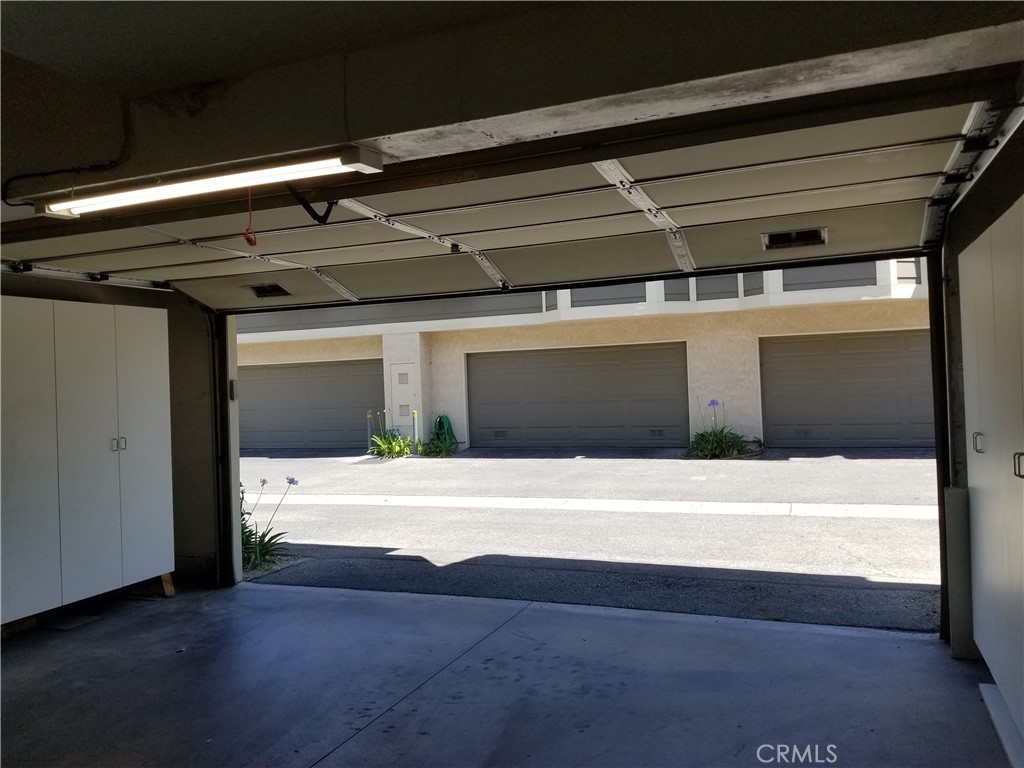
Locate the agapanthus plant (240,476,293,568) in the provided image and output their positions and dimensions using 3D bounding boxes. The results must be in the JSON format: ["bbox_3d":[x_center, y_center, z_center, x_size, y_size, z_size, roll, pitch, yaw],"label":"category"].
[{"bbox_3d":[-2.250,1.214,6.805,0.640,0.800,0.560,-2,-1,22],"label":"agapanthus plant"}]

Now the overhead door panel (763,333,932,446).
[{"bbox_3d":[7.141,0.081,14.107,4.880,2.140,0.100,-2,-1,22],"label":"overhead door panel"}]

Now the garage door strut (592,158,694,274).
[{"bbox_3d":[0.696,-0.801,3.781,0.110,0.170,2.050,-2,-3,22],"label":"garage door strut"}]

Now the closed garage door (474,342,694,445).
[{"bbox_3d":[1.310,0.304,16.442,4.880,2.140,0.100,-2,-1,22],"label":"closed garage door"}]

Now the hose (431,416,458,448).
[{"bbox_3d":[-1.538,1.048,17.238,0.680,0.740,0.220,-2,-1,22],"label":"hose"}]

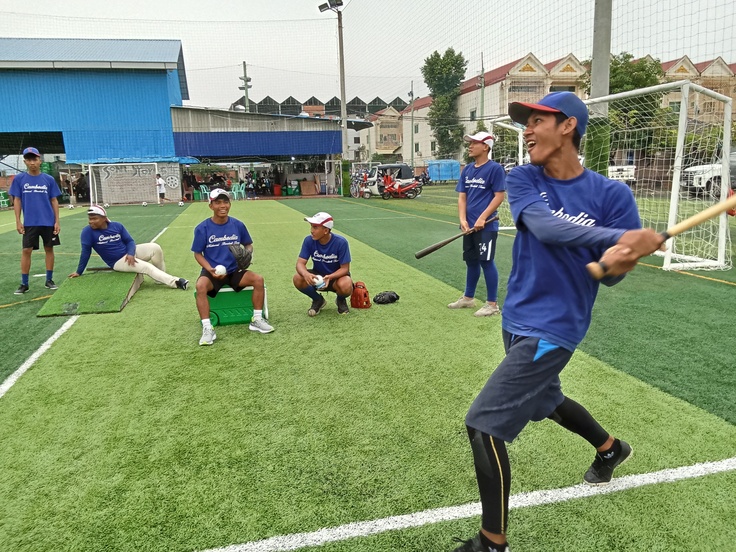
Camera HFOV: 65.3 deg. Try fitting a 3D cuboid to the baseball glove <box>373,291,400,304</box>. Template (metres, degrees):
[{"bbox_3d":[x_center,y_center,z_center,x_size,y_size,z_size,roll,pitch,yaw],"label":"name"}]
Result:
[{"bbox_3d":[0.180,0.210,6.027,0.270,0.120,0.200,-4,11,-14],"label":"baseball glove"}]

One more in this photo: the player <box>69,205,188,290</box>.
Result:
[{"bbox_3d":[-2.932,-0.329,6.965,1.420,0.980,0.720,-4,11,-17],"label":"player"}]

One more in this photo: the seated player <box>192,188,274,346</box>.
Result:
[{"bbox_3d":[-1.180,-0.149,5.012,0.680,1.250,0.900,-4,11,-14],"label":"seated player"}]

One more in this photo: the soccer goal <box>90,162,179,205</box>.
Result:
[{"bbox_3d":[-11.714,-4.437,27.751,3.100,2.000,1.050,-4,11,-14],"label":"soccer goal"}]

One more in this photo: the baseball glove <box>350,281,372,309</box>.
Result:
[{"bbox_3d":[-0.066,0.180,5.803,0.200,0.270,0.150,-4,11,-14],"label":"baseball glove"}]

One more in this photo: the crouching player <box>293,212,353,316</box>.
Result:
[{"bbox_3d":[-0.440,-0.153,5.723,0.580,0.970,0.620,-2,10,-2],"label":"crouching player"}]

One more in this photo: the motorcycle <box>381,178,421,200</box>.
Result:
[{"bbox_3d":[1.531,-4.306,28.096,1.900,1.040,0.680,-4,11,-14],"label":"motorcycle"}]

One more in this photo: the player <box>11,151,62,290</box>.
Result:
[{"bbox_3d":[-4.087,-0.687,7.038,0.570,1.710,0.330,-8,12,-31],"label":"player"}]

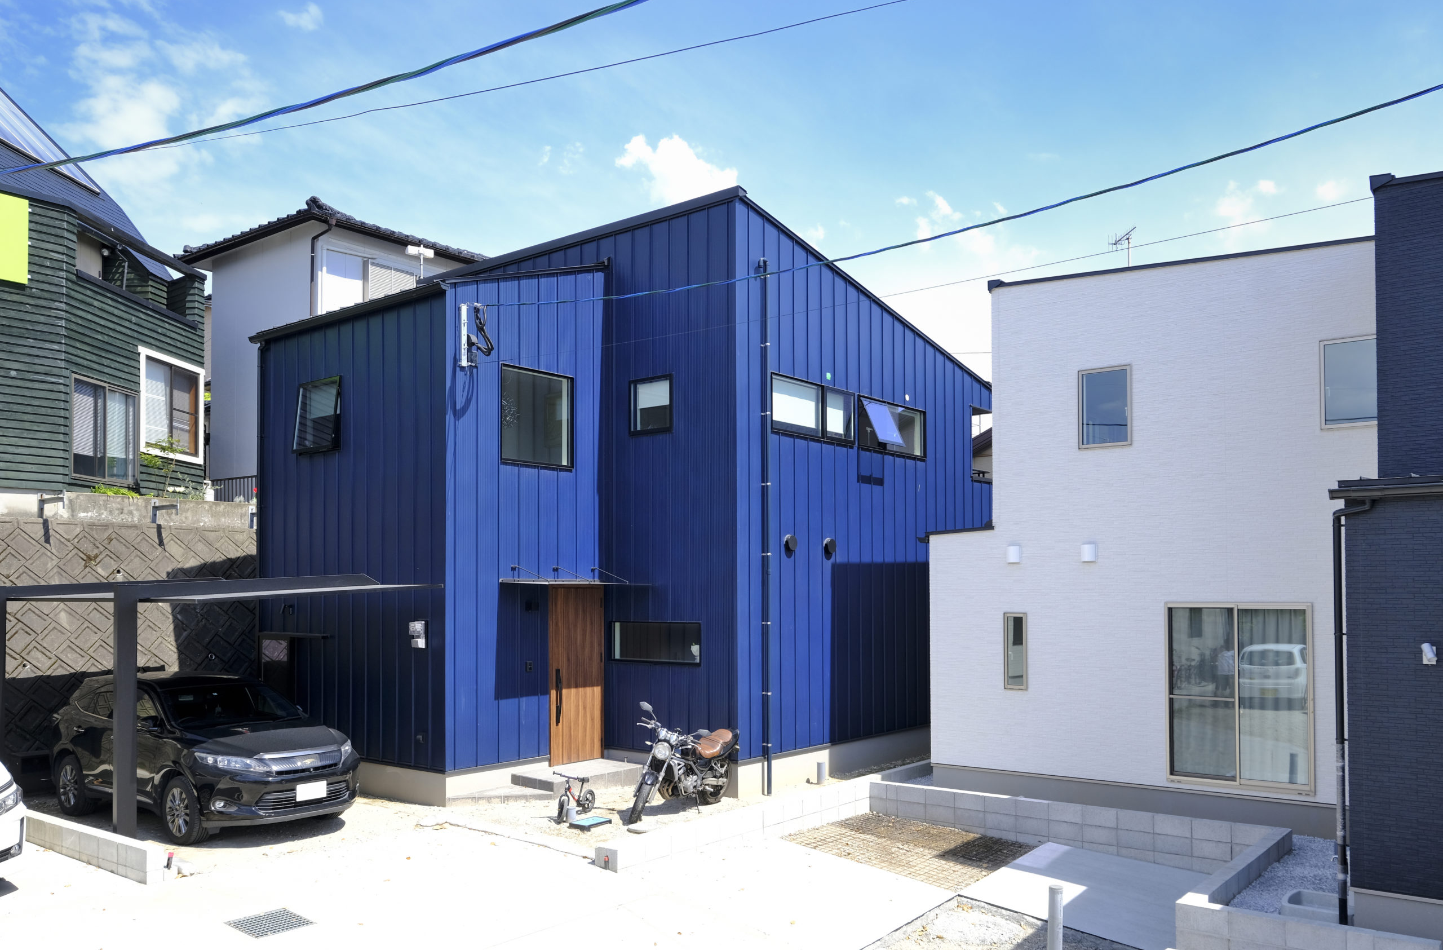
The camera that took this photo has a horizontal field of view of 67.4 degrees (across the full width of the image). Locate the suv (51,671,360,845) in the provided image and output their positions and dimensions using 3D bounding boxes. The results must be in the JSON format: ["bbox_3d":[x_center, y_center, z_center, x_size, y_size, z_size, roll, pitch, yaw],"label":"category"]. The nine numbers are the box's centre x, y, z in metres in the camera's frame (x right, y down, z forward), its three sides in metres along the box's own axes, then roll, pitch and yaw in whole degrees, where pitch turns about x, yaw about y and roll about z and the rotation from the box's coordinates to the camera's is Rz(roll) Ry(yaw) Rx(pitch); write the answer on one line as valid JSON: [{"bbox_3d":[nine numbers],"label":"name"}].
[{"bbox_3d":[-6.114,3.139,12.646,4.720,1.690,1.840,-3,-5,37],"label":"suv"}]

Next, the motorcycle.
[{"bbox_3d":[-0.516,3.315,12.519,0.800,1.180,2.050,-3,-5,38],"label":"motorcycle"}]

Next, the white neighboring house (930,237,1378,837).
[{"bbox_3d":[7.424,0.997,15.411,6.200,6.660,7.000,-3,-5,39],"label":"white neighboring house"}]

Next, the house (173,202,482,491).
[{"bbox_3d":[-8.488,-2.091,26.978,5.600,6.800,7.000,-4,-5,39],"label":"house"}]

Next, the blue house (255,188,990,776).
[{"bbox_3d":[-0.879,0.431,17.472,6.760,7.240,10.400,-4,-5,39],"label":"blue house"}]

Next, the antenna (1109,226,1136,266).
[{"bbox_3d":[7.516,-4.221,20.124,0.320,0.850,1.050,0,-4,-3],"label":"antenna"}]

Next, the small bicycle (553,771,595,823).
[{"bbox_3d":[-1.680,3.596,12.215,0.420,0.560,0.860,-2,-5,22],"label":"small bicycle"}]

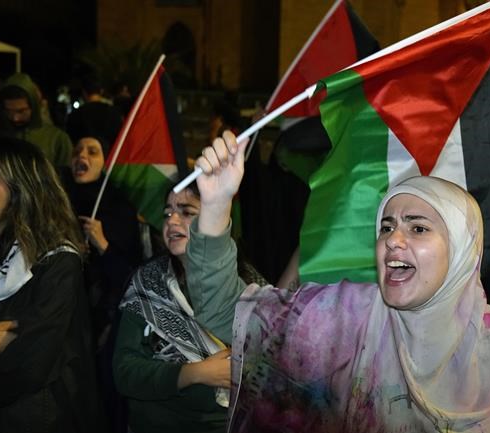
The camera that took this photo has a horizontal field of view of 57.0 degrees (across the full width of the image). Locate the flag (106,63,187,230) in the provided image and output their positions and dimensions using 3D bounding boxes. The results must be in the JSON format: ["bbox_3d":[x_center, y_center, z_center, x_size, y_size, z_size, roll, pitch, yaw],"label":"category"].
[{"bbox_3d":[-0.356,-0.257,1.680,0.330,0.640,0.200,1,7,6],"label":"flag"}]

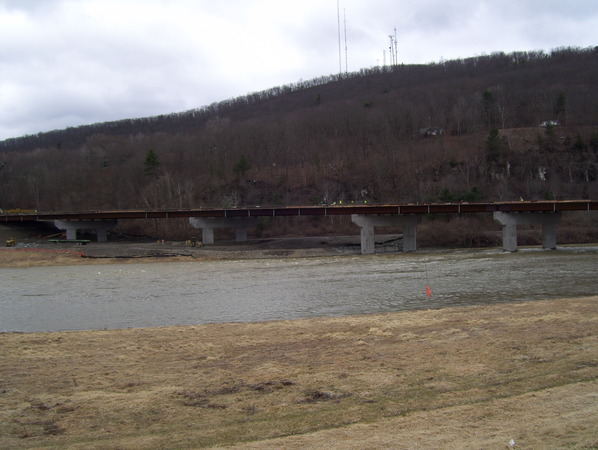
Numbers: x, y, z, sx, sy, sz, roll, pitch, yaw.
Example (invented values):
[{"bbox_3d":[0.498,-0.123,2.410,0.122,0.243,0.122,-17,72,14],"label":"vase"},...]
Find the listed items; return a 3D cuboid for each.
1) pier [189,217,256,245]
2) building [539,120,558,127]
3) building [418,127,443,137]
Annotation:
[{"bbox_3d":[-22.113,1.648,180.000,19.000,7.900,2.000,-1,-1,-20],"label":"pier"},{"bbox_3d":[168.283,-68.460,420.000,12.500,3.900,8.000,-2,-1,17],"label":"building"},{"bbox_3d":[85.113,-60.061,400.000,15.500,5.300,9.500,-2,-1,11],"label":"building"}]

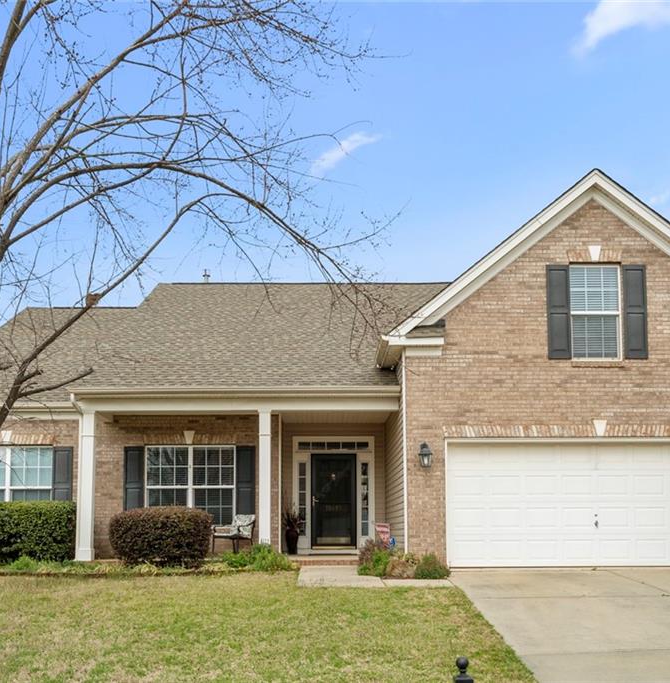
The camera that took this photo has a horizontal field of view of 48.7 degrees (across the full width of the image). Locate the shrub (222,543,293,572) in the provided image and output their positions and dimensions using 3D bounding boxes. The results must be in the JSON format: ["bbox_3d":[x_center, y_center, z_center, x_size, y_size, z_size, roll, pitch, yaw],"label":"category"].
[{"bbox_3d":[-1.238,3.566,12.150,1.160,0.420,0.650,0,-10,0],"label":"shrub"}]

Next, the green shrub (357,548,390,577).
[{"bbox_3d":[0.613,3.424,11.450,0.500,0.400,0.490,0,-10,0],"label":"green shrub"}]

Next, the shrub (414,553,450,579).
[{"bbox_3d":[1.475,3.425,11.300,0.520,0.370,0.500,0,-10,0],"label":"shrub"}]

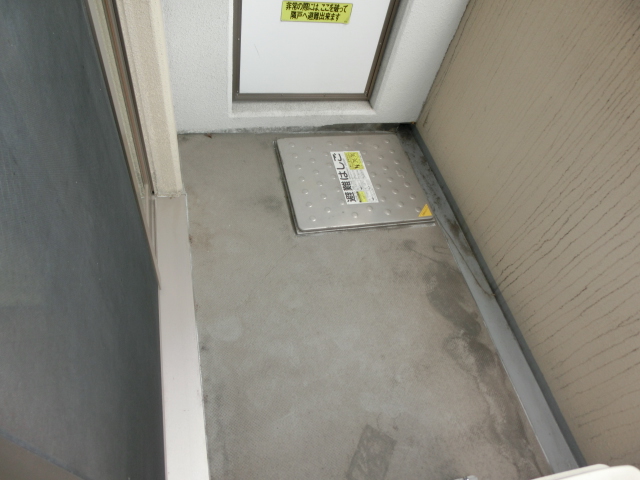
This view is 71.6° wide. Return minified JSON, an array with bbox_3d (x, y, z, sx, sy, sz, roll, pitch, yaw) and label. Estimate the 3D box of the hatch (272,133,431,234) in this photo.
[{"bbox_3d":[0.167,-0.304,2.240,0.679,0.030,0.604,-5,56,-15],"label":"hatch"}]

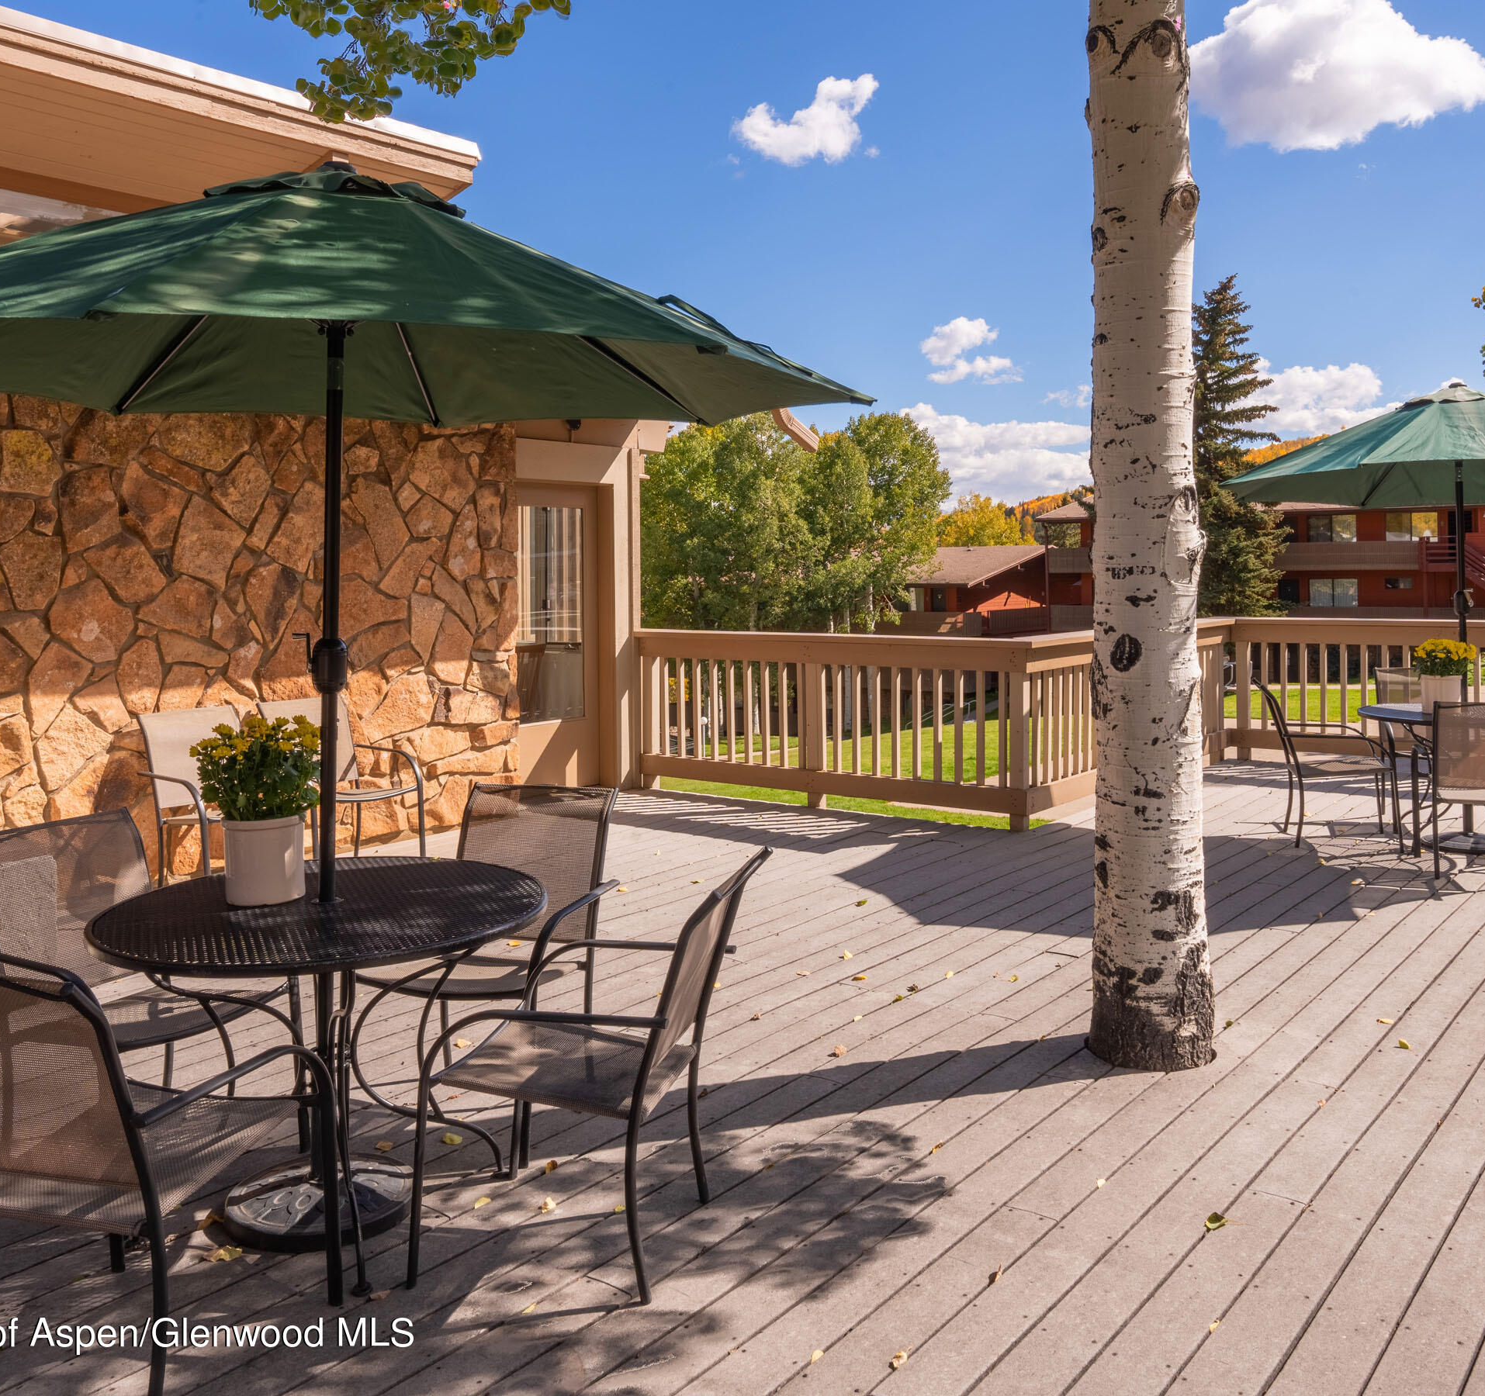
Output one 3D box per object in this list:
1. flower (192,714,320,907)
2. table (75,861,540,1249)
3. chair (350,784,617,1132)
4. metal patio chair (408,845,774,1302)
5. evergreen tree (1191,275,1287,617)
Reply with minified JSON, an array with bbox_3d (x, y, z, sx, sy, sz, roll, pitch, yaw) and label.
[{"bbox_3d":[-1.182,0.258,3.250,0.315,0.450,0.315,0,4,0],"label":"flower"},{"bbox_3d":[-0.982,0.853,3.173,1.029,0.717,1.029,0,4,0],"label":"table"},{"bbox_3d":[-0.708,0.716,3.791,0.568,0.859,0.700,1,4,18],"label":"chair"},{"bbox_3d":[-0.314,0.798,3.022,0.700,0.859,0.568,1,4,13],"label":"metal patio chair"},{"bbox_3d":[16.410,-7.647,47.000,6.000,14.400,6.000,0,4,0],"label":"evergreen tree"}]

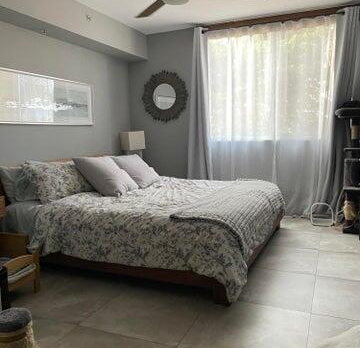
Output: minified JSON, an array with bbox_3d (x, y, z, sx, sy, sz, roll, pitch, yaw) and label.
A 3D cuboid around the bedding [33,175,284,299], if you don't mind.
[{"bbox_3d":[0.020,0.374,3.351,1.660,0.500,2.100,2,7,23],"label":"bedding"}]

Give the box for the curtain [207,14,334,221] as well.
[{"bbox_3d":[1.083,-0.646,4.512,1.560,2.350,0.120,2,7,23],"label":"curtain"}]

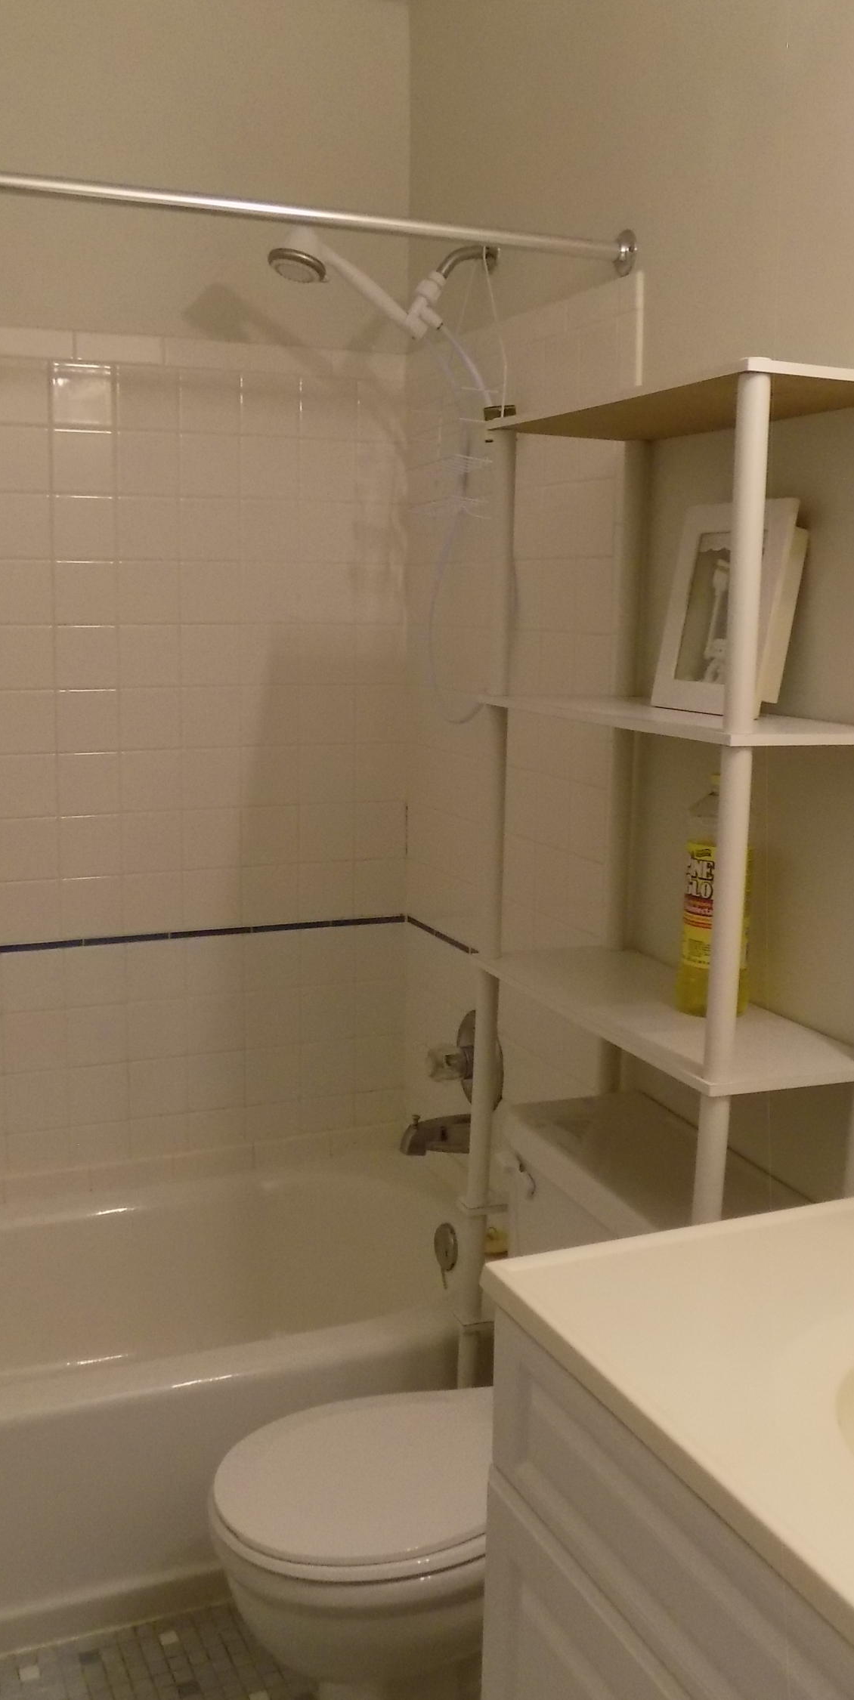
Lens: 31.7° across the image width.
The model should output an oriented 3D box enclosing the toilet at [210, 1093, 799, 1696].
[{"bbox_3d":[0.066,0.743,1.800,0.675,0.725,0.485,-3,10,-23],"label":"toilet"}]

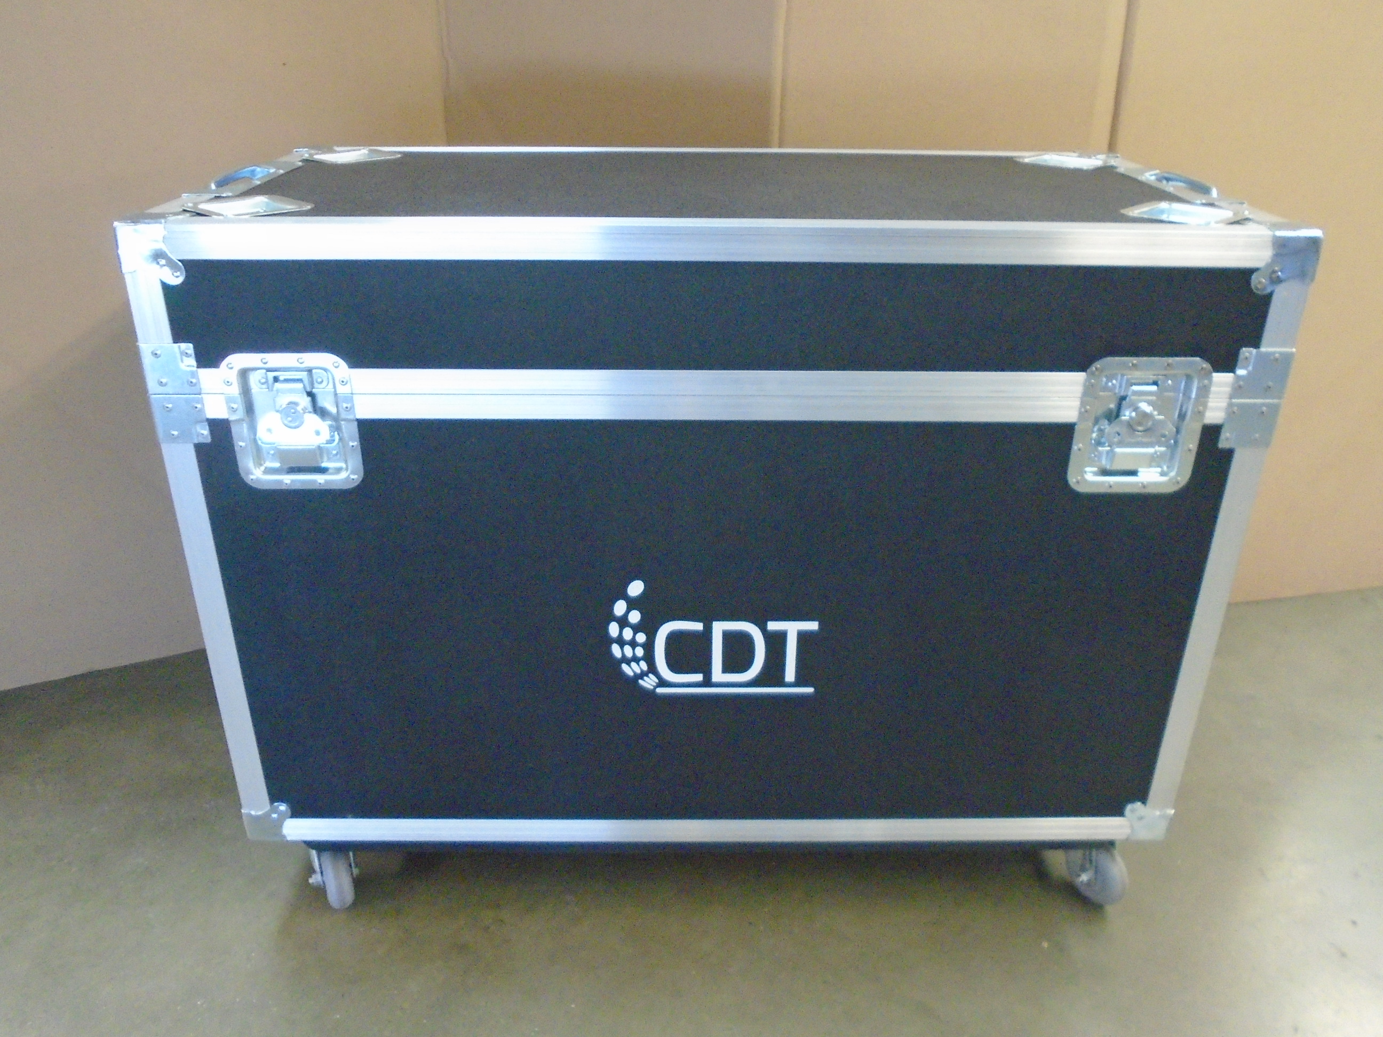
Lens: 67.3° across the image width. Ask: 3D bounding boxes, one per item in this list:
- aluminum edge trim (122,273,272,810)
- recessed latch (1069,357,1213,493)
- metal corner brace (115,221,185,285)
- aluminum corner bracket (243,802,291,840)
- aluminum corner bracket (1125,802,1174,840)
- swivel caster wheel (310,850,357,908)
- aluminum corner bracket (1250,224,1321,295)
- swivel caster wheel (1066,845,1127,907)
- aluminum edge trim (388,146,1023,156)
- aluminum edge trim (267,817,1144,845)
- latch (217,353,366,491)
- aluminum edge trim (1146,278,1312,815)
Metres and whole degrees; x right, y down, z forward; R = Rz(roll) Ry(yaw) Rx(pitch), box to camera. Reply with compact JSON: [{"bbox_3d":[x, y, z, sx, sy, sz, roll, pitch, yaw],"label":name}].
[{"bbox_3d":[-0.455,0.047,0.989,0.029,0.576,0.029,0,25,-1],"label":"aluminum edge trim"},{"bbox_3d":[0.397,-0.083,0.925,0.113,0.127,0.020,0,25,-1],"label":"recessed latch"},{"bbox_3d":[-0.443,-0.227,0.871,0.051,0.052,0.051,0,25,-1],"label":"metal corner brace"},{"bbox_3d":[-0.447,0.312,1.124,0.050,0.052,0.051,0,25,-1],"label":"aluminum corner bracket"},{"bbox_3d":[0.487,0.315,1.133,0.050,0.052,0.051,0,25,-1],"label":"aluminum corner bracket"},{"bbox_3d":[-0.409,0.388,1.190,0.065,0.105,0.095,-6,26,-14],"label":"swivel caster wheel"},{"bbox_3d":[0.492,-0.223,0.881,0.052,0.053,0.051,0,25,-1],"label":"aluminum corner bracket"},{"bbox_3d":[0.470,0.390,1.199,0.065,0.105,0.095,-2,25,-5],"label":"swivel caster wheel"},{"bbox_3d":[0.021,-0.424,1.240,0.854,0.030,0.030,0,25,-1],"label":"aluminum edge trim"},{"bbox_3d":[0.020,0.328,1.125,0.915,0.032,0.030,0,25,-1],"label":"aluminum edge trim"},{"bbox_3d":[-0.350,-0.086,0.918,0.111,0.126,0.020,0,25,-1],"label":"latch"},{"bbox_3d":[0.498,0.051,0.999,0.029,0.574,0.029,0,25,-1],"label":"aluminum edge trim"}]

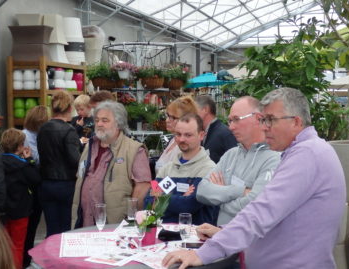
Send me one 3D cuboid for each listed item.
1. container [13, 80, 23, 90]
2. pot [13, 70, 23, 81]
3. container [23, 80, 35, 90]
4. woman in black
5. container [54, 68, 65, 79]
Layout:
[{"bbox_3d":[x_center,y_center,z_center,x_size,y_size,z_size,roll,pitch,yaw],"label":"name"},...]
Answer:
[{"bbox_3d":[-1.916,-0.602,6.876,0.122,0.120,0.122,0,3,0],"label":"container"},{"bbox_3d":[-1.914,-0.724,6.869,0.122,0.120,0.122,0,3,0],"label":"pot"},{"bbox_3d":[-1.781,-0.602,6.876,0.130,0.122,0.130,0,3,0],"label":"container"},{"bbox_3d":[-1.017,0.465,4.936,0.440,1.700,0.300,2,4,25],"label":"woman in black"},{"bbox_3d":[-1.462,-0.775,7.117,0.145,0.125,0.145,0,3,0],"label":"container"}]

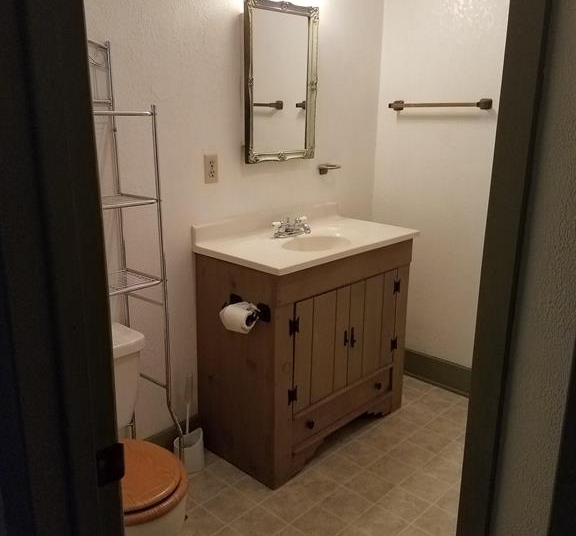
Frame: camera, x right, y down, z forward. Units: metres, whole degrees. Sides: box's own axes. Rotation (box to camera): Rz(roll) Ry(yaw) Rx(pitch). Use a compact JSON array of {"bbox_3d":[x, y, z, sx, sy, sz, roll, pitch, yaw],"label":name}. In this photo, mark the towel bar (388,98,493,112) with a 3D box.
[{"bbox_3d":[0.713,-0.779,2.776,0.522,0.049,0.075,14,20,41],"label":"towel bar"}]

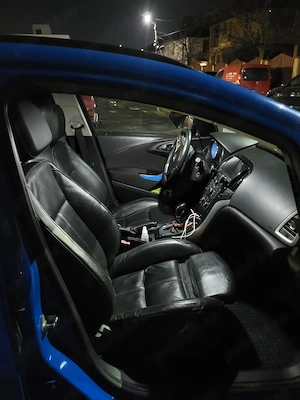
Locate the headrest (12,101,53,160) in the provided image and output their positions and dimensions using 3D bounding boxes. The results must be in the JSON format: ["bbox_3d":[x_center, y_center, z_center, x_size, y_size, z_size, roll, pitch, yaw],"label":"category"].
[{"bbox_3d":[-0.397,-0.227,0.965,0.110,0.180,0.250,-20,23,0],"label":"headrest"}]

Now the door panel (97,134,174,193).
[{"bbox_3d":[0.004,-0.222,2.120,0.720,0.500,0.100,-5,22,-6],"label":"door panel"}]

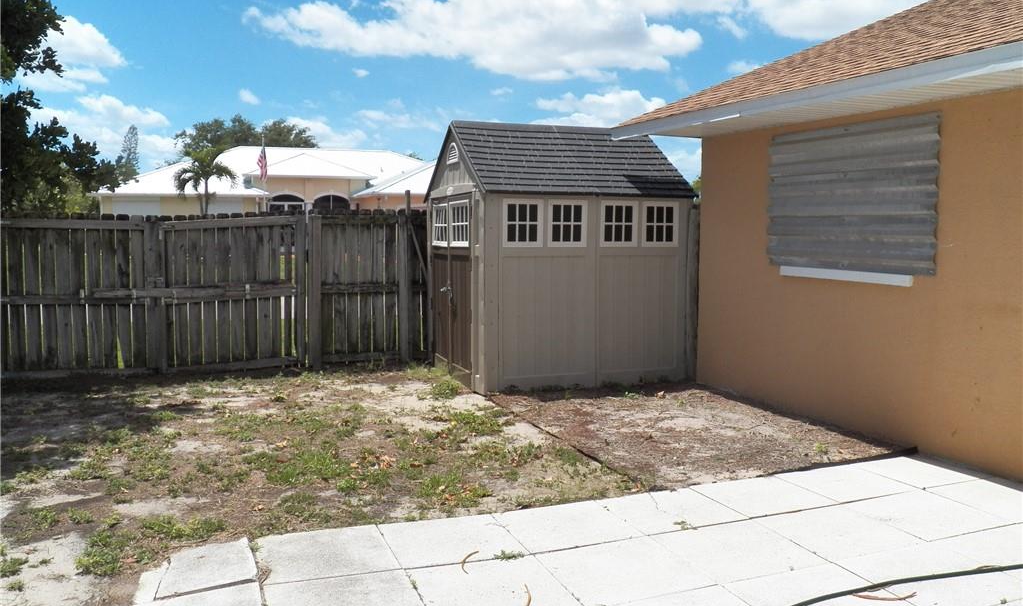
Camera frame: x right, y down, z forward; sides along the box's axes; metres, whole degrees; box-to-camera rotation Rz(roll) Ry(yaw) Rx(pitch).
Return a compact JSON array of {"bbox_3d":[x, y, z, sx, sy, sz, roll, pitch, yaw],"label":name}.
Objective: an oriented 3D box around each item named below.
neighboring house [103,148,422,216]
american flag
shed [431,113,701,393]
[{"bbox_3d":[-11.172,-6.068,46.846,20.564,5.965,14.065,-1,4,-9],"label":"neighboring house"},{"bbox_3d":[-12.032,-6.668,40.000,0.500,1.720,0.300,-1,4,-9],"label":"american flag"},{"bbox_3d":[0.437,-0.566,8.940,2.233,2.658,2.201,-2,5,-20],"label":"shed"}]

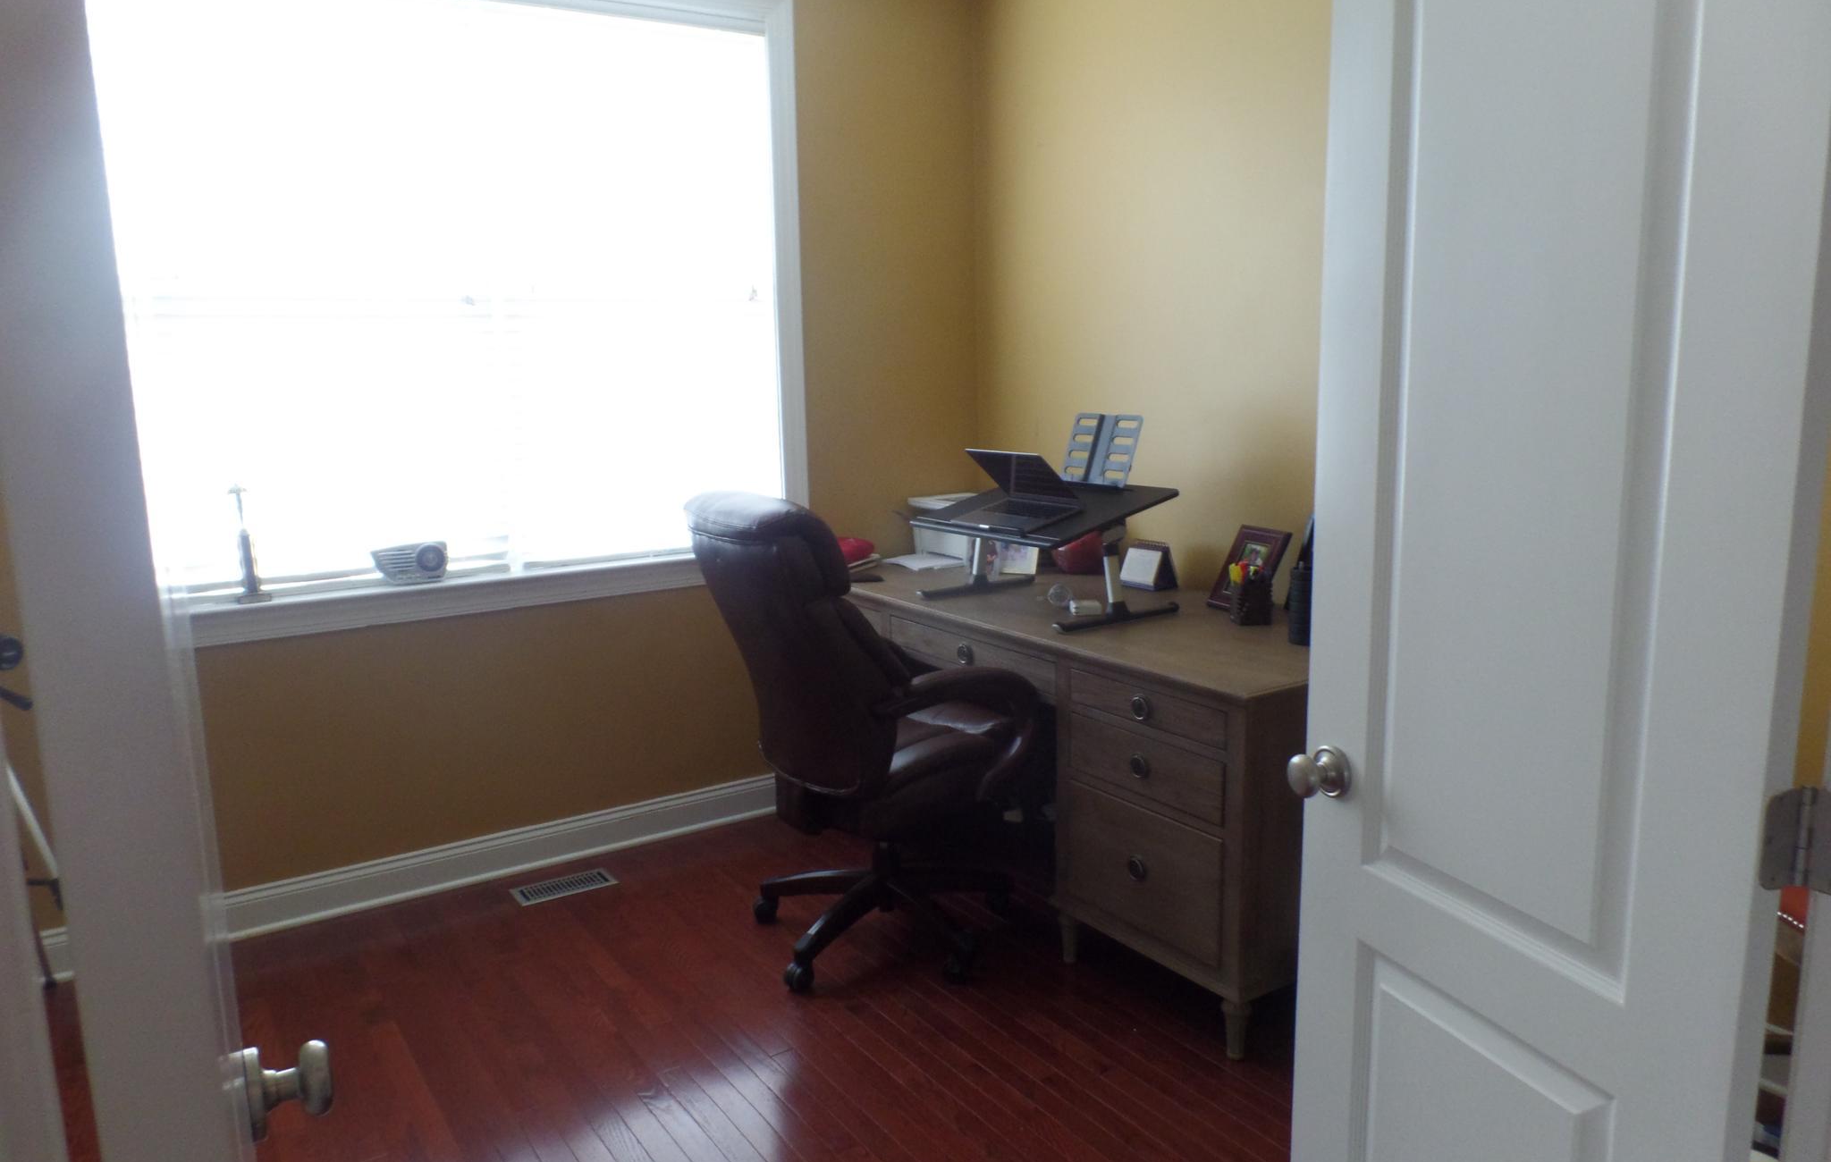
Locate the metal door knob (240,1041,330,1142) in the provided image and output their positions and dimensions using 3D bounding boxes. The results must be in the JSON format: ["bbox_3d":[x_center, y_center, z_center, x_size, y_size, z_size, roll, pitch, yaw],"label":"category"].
[{"bbox_3d":[-0.477,0.385,0.930,0.059,0.066,0.066,-8,12,-31],"label":"metal door knob"}]

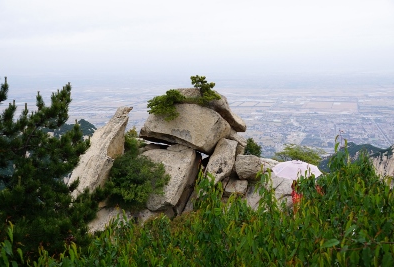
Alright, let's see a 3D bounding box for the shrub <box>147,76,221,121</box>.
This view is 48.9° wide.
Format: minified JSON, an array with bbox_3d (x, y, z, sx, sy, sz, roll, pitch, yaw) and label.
[{"bbox_3d":[-0.337,-0.945,11.700,1.980,1.150,1.050,0,9,0],"label":"shrub"}]

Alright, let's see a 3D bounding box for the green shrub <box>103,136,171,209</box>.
[{"bbox_3d":[-1.510,1.015,11.000,1.600,1.750,1.350,0,9,0],"label":"green shrub"}]

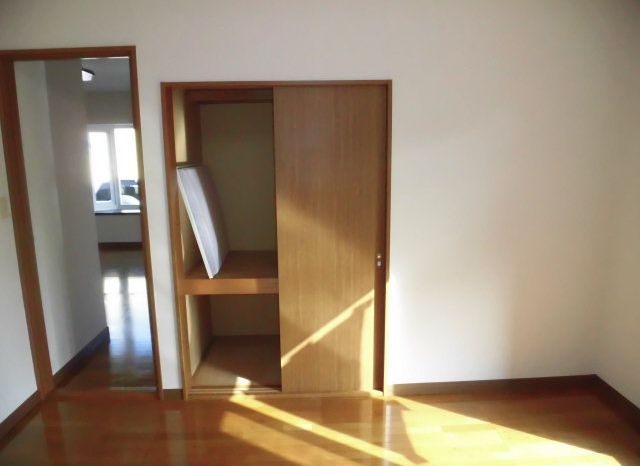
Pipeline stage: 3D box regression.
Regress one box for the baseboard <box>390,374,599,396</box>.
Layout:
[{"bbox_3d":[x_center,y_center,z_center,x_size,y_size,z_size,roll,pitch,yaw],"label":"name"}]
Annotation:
[{"bbox_3d":[1.073,0.944,2.728,1.308,0.082,0.015,-1,10,-2],"label":"baseboard"}]

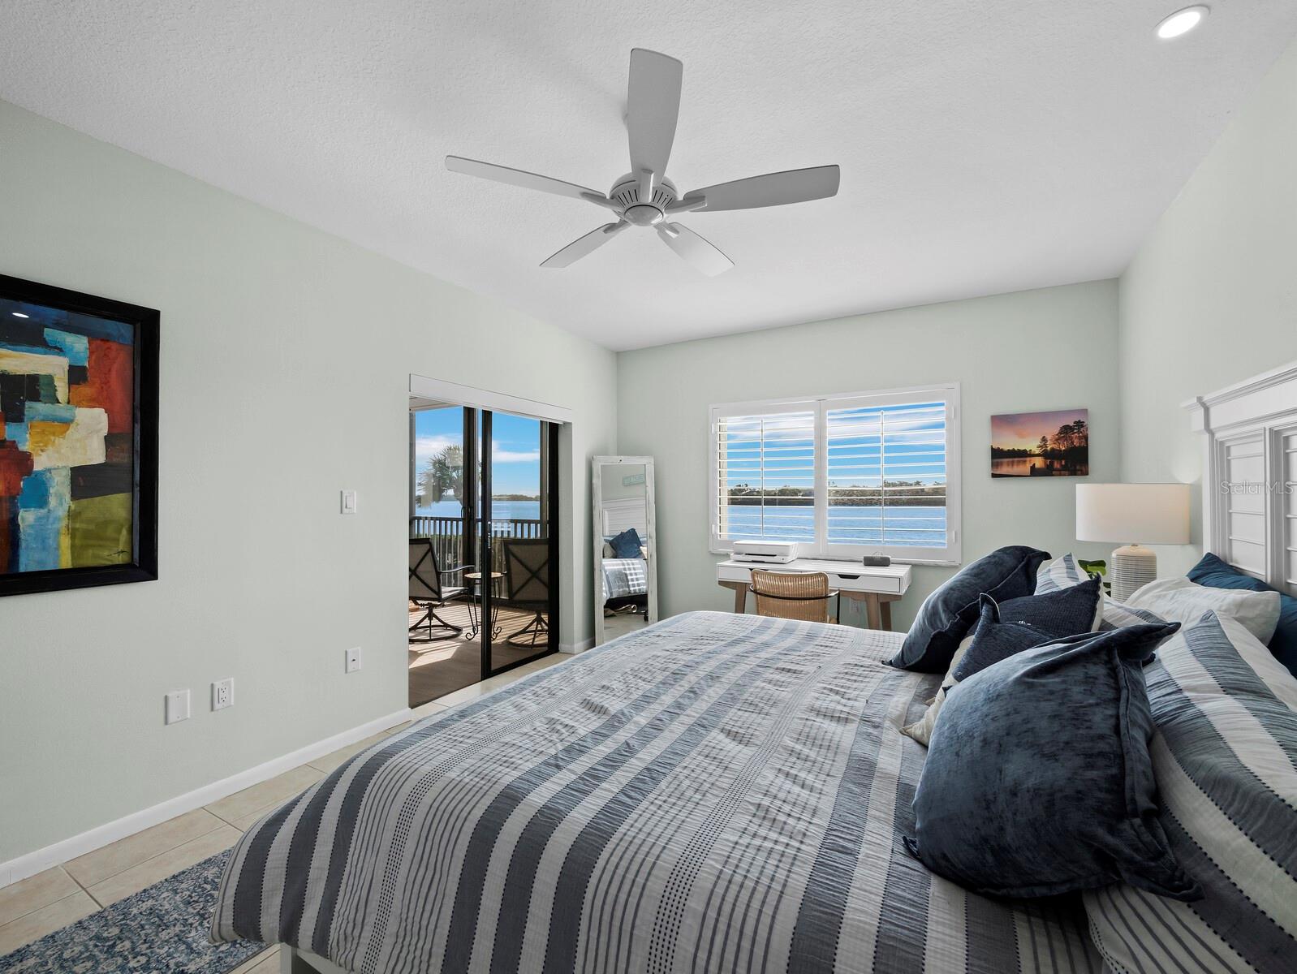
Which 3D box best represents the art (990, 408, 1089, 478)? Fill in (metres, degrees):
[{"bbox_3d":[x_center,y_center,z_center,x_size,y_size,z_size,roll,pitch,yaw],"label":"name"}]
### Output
[{"bbox_3d":[2.522,-0.275,3.398,0.505,0.413,0.030,0,-1,30],"label":"art"}]

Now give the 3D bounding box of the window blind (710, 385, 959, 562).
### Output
[{"bbox_3d":[1.332,-0.078,4.061,1.850,1.255,0.070,0,-1,30],"label":"window blind"}]

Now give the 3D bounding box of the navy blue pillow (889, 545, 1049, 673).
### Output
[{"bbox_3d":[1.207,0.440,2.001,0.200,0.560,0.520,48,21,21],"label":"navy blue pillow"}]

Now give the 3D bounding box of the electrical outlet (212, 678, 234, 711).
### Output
[{"bbox_3d":[-1.853,0.907,2.290,0.010,0.121,0.079,0,-1,30],"label":"electrical outlet"}]

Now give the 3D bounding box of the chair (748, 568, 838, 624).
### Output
[{"bbox_3d":[0.990,0.951,3.510,0.570,0.830,0.560,0,-1,22],"label":"chair"}]

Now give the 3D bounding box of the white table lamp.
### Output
[{"bbox_3d":[2.121,0.309,2.297,0.365,0.640,0.365,0,-1,30],"label":"white table lamp"}]

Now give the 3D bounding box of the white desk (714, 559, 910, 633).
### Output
[{"bbox_3d":[1.195,0.967,3.801,1.212,0.804,0.589,0,-1,30],"label":"white desk"}]

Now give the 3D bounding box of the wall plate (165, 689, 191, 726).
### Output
[{"bbox_3d":[-1.931,0.905,2.155,0.010,0.122,0.079,0,-1,30],"label":"wall plate"}]

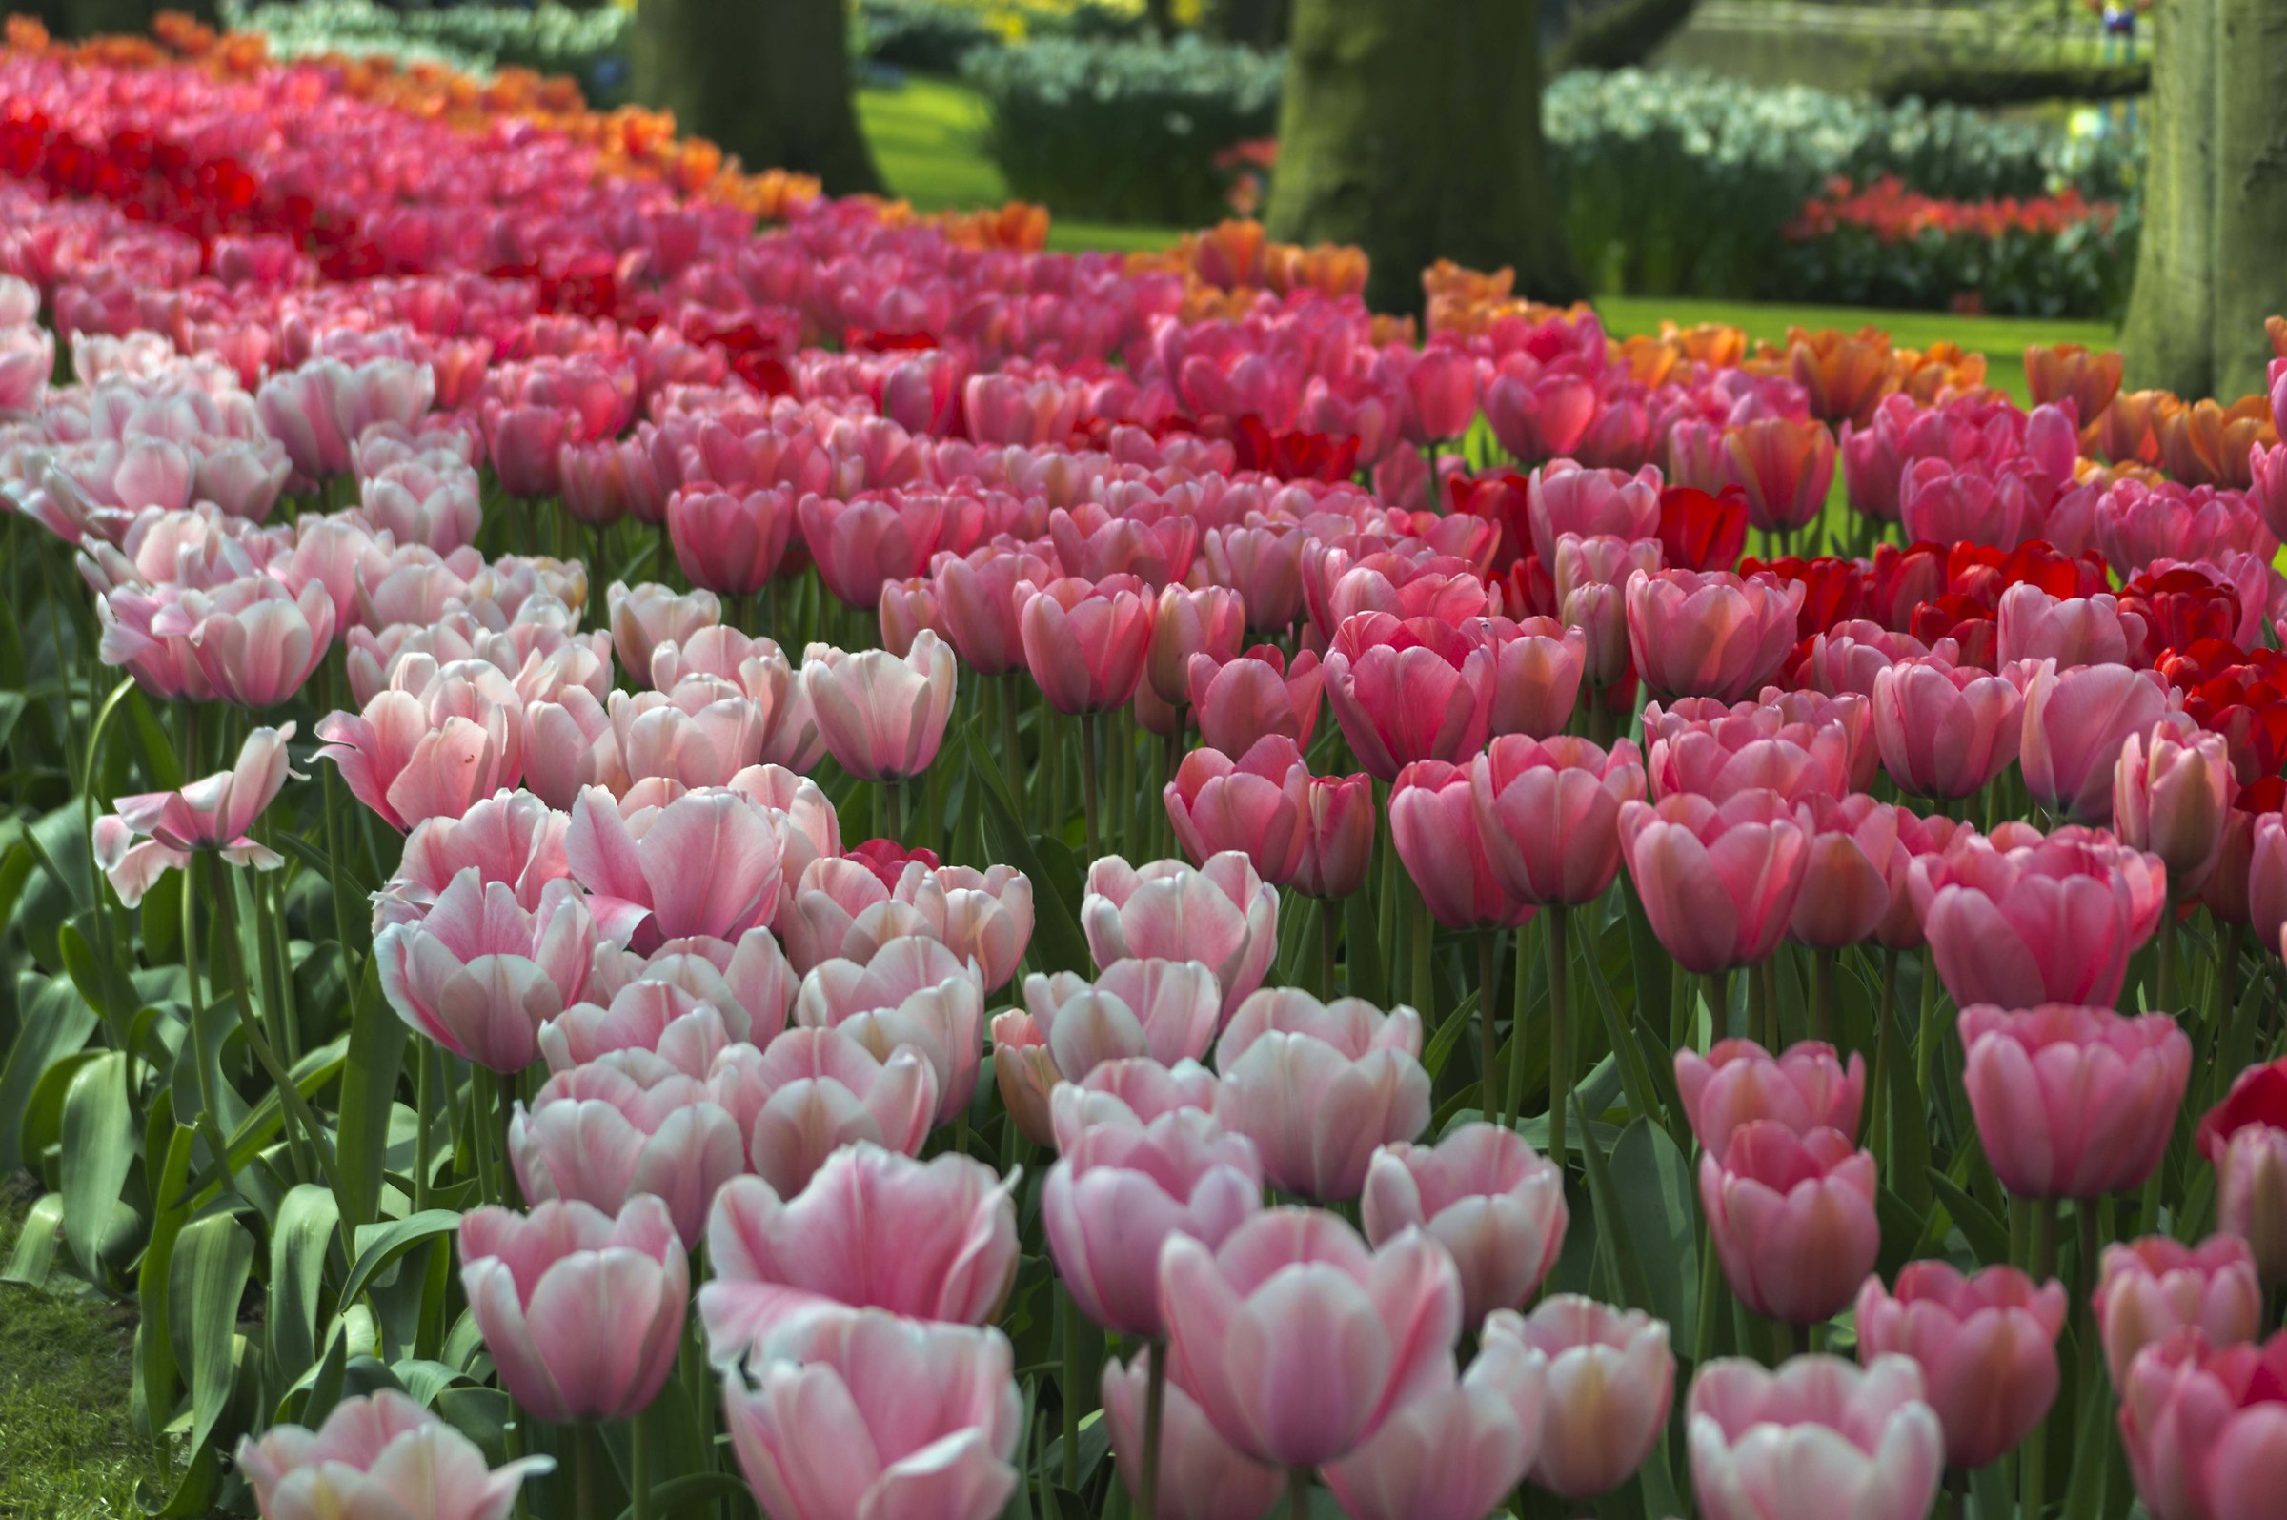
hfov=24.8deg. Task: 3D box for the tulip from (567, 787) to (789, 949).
[{"bbox_3d":[-0.184,0.044,2.050,0.086,0.060,0.077,0,10,0],"label":"tulip"}]

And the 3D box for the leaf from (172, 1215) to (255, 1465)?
[{"bbox_3d":[-0.408,0.252,2.280,0.037,0.115,0.035,0,11,0],"label":"leaf"}]

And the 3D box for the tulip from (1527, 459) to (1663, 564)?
[{"bbox_3d":[0.263,-0.139,3.030,0.079,0.067,0.077,0,10,0],"label":"tulip"}]

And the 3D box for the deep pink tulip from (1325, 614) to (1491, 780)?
[{"bbox_3d":[0.122,-0.029,2.420,0.081,0.072,0.079,0,10,0],"label":"deep pink tulip"}]

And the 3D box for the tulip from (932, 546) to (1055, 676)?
[{"bbox_3d":[-0.088,-0.090,3.110,0.075,0.070,0.074,0,10,0],"label":"tulip"}]

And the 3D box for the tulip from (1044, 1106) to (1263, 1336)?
[{"bbox_3d":[0.003,0.153,1.720,0.071,0.069,0.071,0,10,0],"label":"tulip"}]

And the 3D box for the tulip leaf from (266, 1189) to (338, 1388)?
[{"bbox_3d":[-0.411,0.259,2.550,0.037,0.105,0.045,3,11,14],"label":"tulip leaf"}]

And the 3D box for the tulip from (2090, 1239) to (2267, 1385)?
[{"bbox_3d":[0.351,0.190,1.760,0.058,0.054,0.057,0,11,0],"label":"tulip"}]

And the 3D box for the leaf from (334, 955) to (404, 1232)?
[{"bbox_3d":[-0.329,0.145,2.220,0.030,0.125,0.020,6,11,-1],"label":"leaf"}]

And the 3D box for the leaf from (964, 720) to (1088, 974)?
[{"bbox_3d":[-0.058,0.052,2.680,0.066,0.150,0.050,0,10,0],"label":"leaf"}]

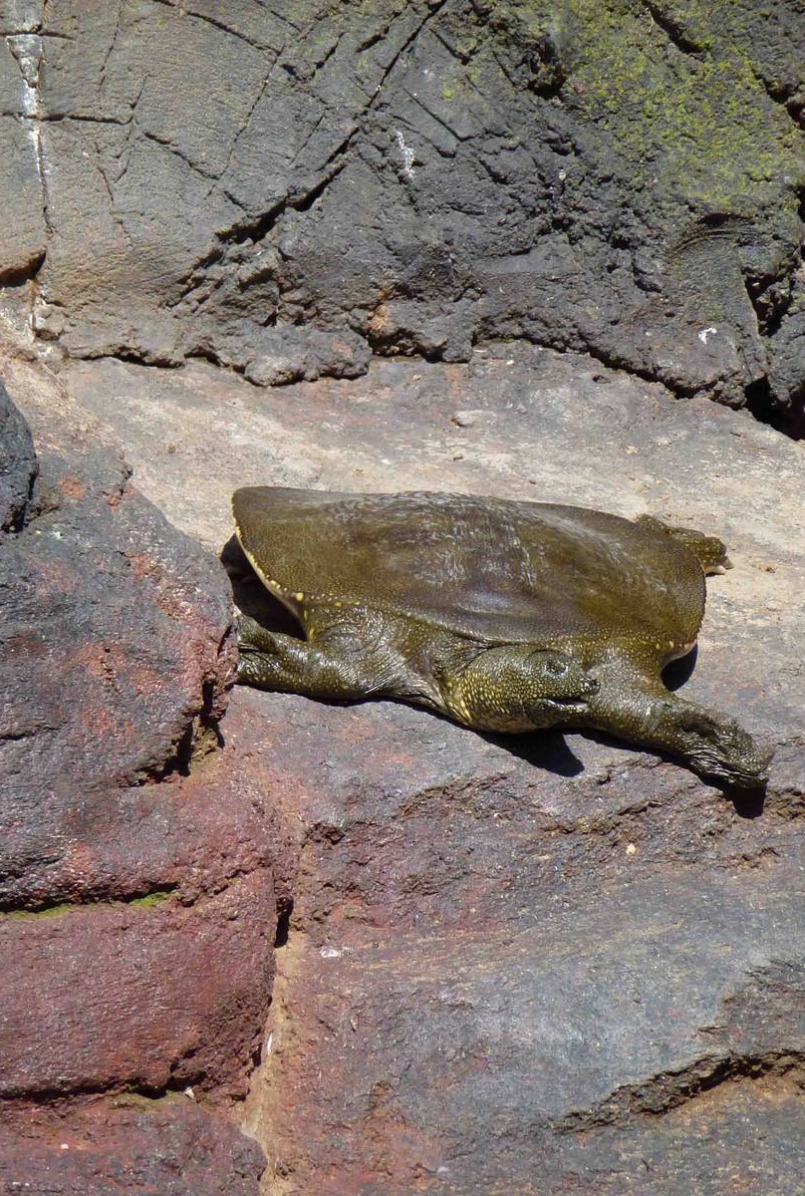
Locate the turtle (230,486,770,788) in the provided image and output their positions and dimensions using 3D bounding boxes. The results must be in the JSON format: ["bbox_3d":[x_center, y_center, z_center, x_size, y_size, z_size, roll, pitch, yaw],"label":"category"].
[{"bbox_3d":[0.063,-0.020,13.500,0.433,0.103,0.461,6,22,-9],"label":"turtle"}]

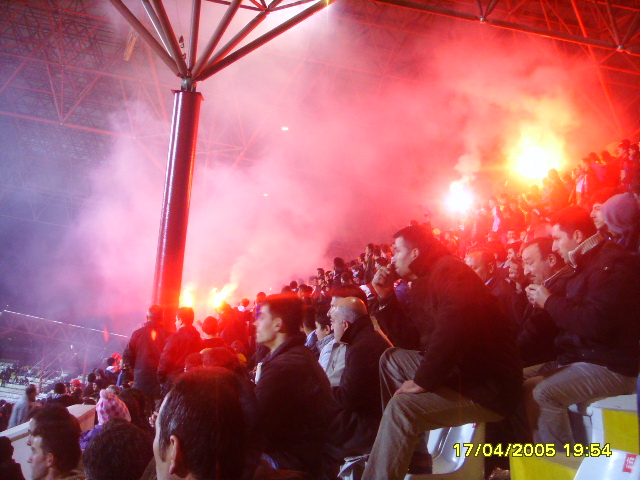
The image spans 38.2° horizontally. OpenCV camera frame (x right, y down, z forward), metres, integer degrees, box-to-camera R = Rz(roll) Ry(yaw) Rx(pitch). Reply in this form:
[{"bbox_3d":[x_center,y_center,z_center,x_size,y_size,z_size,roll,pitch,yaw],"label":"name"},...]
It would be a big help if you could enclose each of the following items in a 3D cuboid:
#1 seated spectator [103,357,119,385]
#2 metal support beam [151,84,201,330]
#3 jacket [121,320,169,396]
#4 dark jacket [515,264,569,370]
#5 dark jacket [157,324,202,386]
[{"bbox_3d":[-3.853,2.694,17.000,0.600,1.150,0.500,-3,-11,45],"label":"seated spectator"},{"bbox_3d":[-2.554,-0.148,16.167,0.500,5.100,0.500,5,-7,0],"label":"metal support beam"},{"bbox_3d":[-1.900,1.332,10.300,0.560,0.840,0.350,9,-9,-30],"label":"jacket"},{"bbox_3d":[1.109,0.365,4.300,0.480,0.560,0.520,4,-7,1],"label":"dark jacket"},{"bbox_3d":[-1.494,1.269,9.900,0.520,0.720,0.350,9,-9,-33],"label":"dark jacket"}]

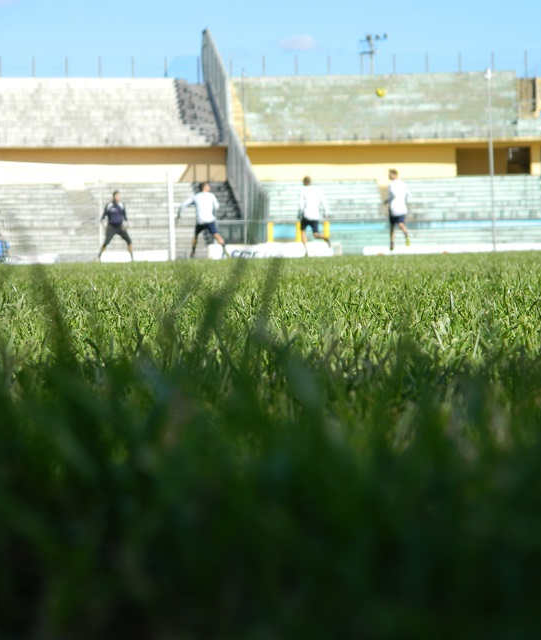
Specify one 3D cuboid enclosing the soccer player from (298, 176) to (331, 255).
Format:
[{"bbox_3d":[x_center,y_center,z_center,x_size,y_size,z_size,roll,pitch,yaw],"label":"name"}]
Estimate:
[{"bbox_3d":[0.978,-2.311,46.000,0.600,1.760,0.720,-3,2,-37],"label":"soccer player"}]

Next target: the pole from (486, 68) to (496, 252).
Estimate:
[{"bbox_3d":[9.095,-6.528,85.000,0.250,7.600,0.300,0,3,44],"label":"pole"}]

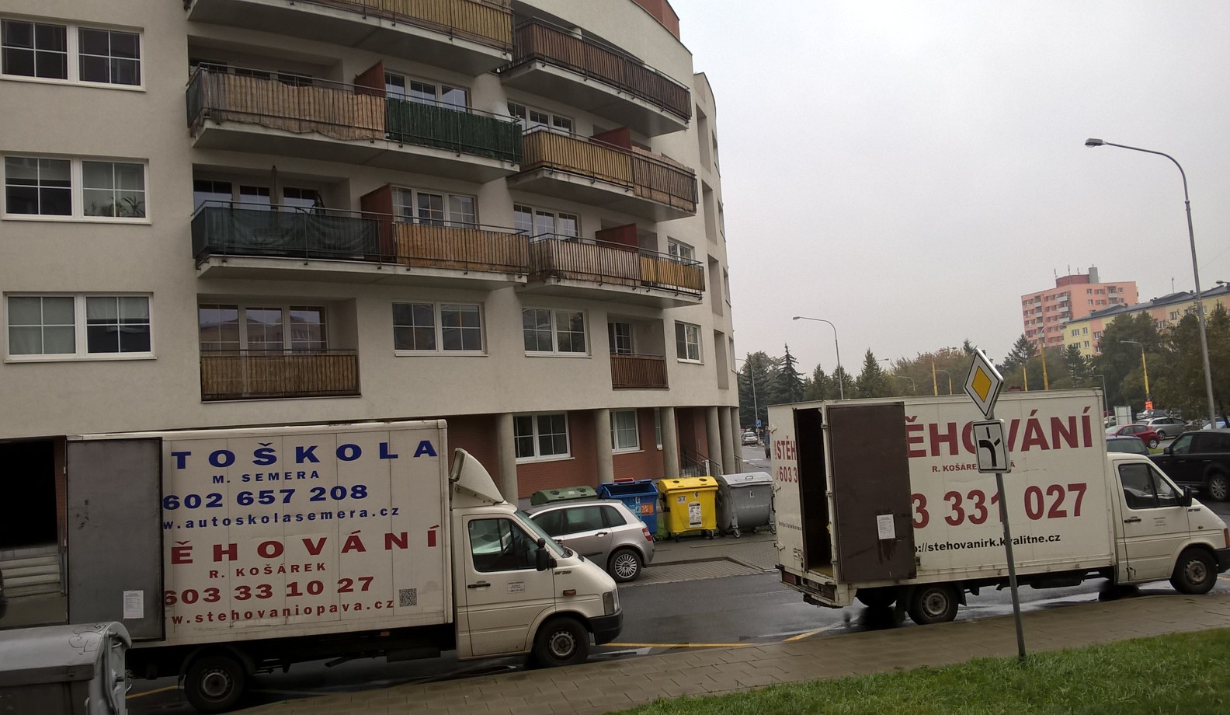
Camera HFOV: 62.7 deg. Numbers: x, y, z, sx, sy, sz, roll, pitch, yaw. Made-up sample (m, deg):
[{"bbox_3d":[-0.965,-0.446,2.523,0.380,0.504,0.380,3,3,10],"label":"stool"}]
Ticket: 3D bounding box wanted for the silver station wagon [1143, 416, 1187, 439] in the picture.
[{"bbox_3d":[39.797,5.075,72.919,4.800,1.700,1.900,-3,-5,-18],"label":"silver station wagon"}]

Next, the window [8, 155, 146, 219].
[{"bbox_3d":[-10.866,-3.426,20.393,2.505,1.213,0.150,-2,-5,-26],"label":"window"}]

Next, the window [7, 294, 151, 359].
[{"bbox_3d":[-10.584,-0.642,20.007,2.529,1.261,0.150,-2,-5,-28],"label":"window"}]

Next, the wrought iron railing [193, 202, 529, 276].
[{"bbox_3d":[-5.436,-2.482,22.834,7.851,1.210,1.698,0,-6,-41],"label":"wrought iron railing"}]

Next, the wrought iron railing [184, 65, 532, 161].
[{"bbox_3d":[-5.637,-5.267,23.052,7.851,1.210,1.698,0,-6,-41],"label":"wrought iron railing"}]

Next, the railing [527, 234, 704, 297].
[{"bbox_3d":[0.057,-2.375,28.734,1.601,1.190,7.625,-7,-6,34],"label":"railing"}]

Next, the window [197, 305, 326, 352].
[{"bbox_3d":[-7.953,-0.182,23.005,2.970,2.130,0.120,-1,-6,-36],"label":"window"}]

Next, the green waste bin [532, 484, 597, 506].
[{"bbox_3d":[-1.174,3.875,24.114,1.320,1.450,1.120,-2,-5,-24],"label":"green waste bin"}]

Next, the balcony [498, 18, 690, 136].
[{"bbox_3d":[-0.319,-7.918,29.228,1.685,1.342,7.544,-7,-5,36],"label":"balcony"}]

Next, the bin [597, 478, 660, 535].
[{"bbox_3d":[0.247,3.745,24.566,1.330,1.420,1.050,-3,-5,-13],"label":"bin"}]

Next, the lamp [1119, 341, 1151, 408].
[{"bbox_3d":[51.747,2.698,100.000,2.400,8.600,0.300,-4,-5,0],"label":"lamp"}]

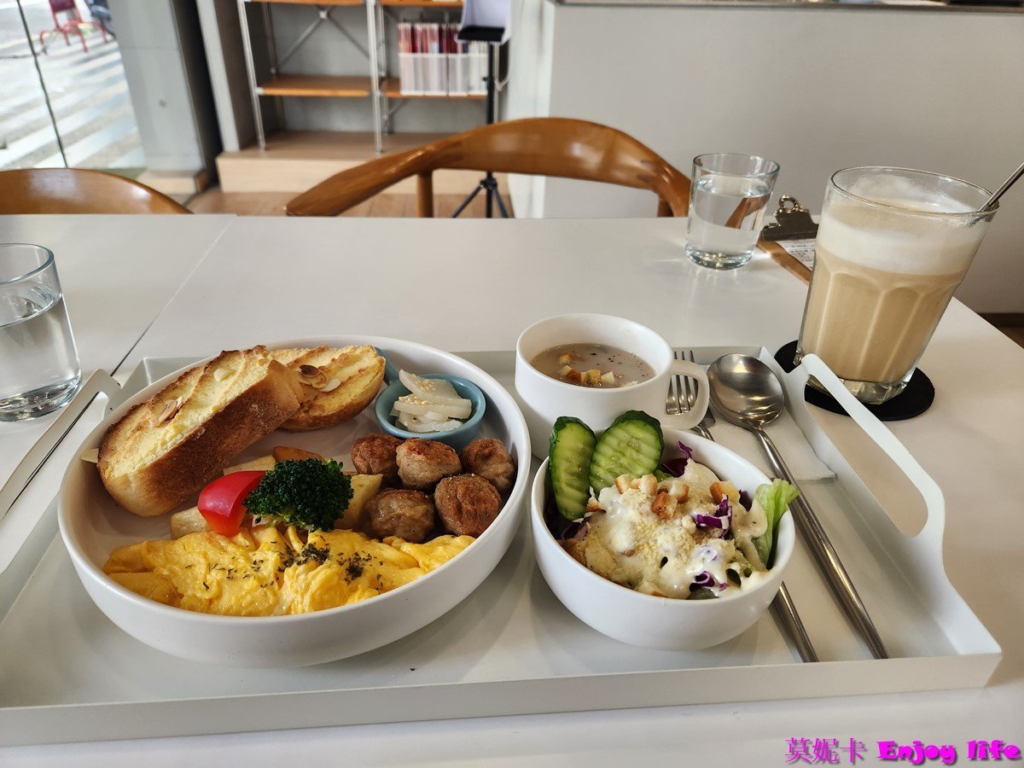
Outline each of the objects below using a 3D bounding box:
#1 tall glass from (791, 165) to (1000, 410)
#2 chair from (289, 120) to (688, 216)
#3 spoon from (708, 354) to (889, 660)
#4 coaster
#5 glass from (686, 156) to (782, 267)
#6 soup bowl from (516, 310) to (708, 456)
[{"bbox_3d":[0.229,-0.060,0.426,0.088,0.125,0.088,-1,33,-5],"label":"tall glass"},{"bbox_3d":[-0.008,0.046,1.026,0.600,0.765,0.530,8,34,10],"label":"chair"},{"bbox_3d":[0.150,0.042,0.357,0.041,0.022,0.228,2,33,0],"label":"spoon"},{"bbox_3d":[0.231,-0.007,0.462,0.103,0.004,0.103,-1,33,-5],"label":"coaster"},{"bbox_3d":[0.192,-0.155,0.612,0.074,0.086,0.074,-1,33,-5],"label":"glass"},{"bbox_3d":[0.054,0.007,0.373,0.104,0.059,0.080,2,33,-1],"label":"soup bowl"}]

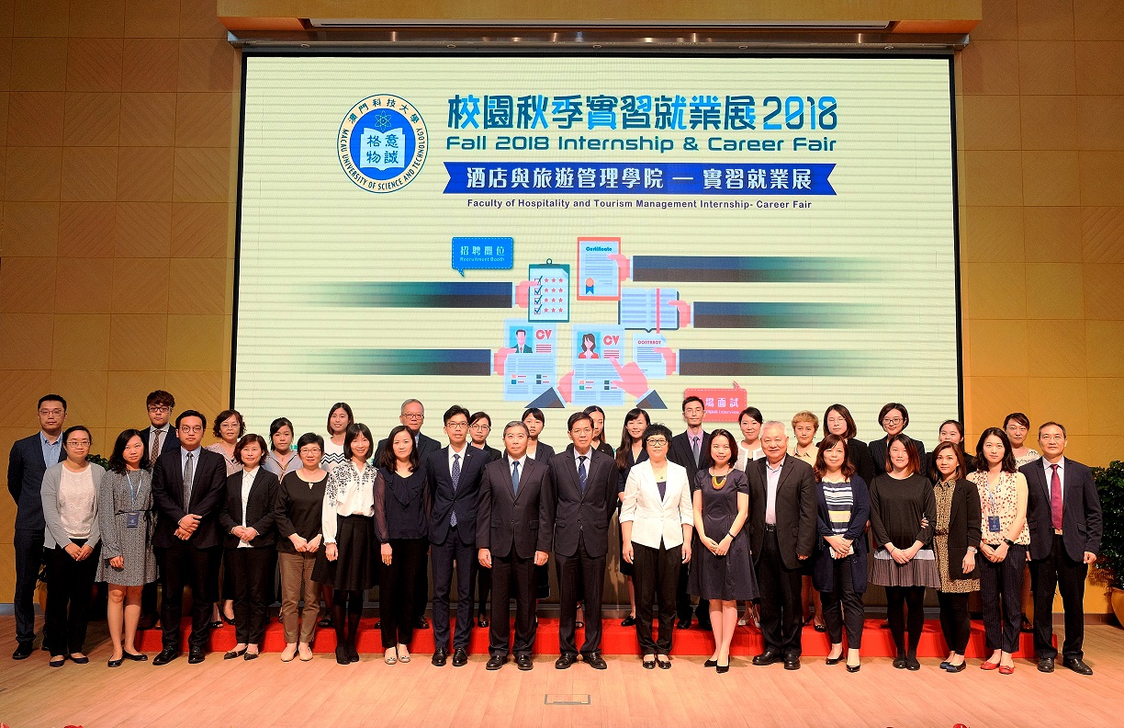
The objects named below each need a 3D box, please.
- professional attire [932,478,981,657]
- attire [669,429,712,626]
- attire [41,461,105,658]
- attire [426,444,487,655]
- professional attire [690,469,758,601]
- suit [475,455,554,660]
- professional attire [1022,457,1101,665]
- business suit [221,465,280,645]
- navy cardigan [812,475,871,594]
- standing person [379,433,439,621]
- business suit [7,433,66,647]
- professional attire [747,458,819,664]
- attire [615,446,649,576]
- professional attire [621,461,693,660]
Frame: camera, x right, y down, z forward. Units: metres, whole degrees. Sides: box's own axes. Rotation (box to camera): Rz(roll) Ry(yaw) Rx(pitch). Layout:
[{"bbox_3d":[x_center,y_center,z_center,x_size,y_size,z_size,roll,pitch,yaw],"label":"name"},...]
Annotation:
[{"bbox_3d":[2.759,1.428,6.379,0.380,1.237,0.310,-4,-6,42],"label":"professional attire"},{"bbox_3d":[1.025,1.241,6.947,0.458,1.485,0.320,0,-4,5],"label":"attire"},{"bbox_3d":[-3.421,1.362,6.332,0.395,1.349,0.320,3,-5,-31],"label":"attire"},{"bbox_3d":[-0.742,1.309,6.440,0.440,1.483,0.300,0,-5,-1],"label":"attire"},{"bbox_3d":[1.124,1.194,6.324,0.464,0.913,0.340,0,-5,11],"label":"professional attire"},{"bbox_3d":[-0.332,1.346,6.347,0.541,1.430,0.320,1,-4,-1],"label":"suit"},{"bbox_3d":[3.500,1.366,6.354,0.484,1.405,0.320,-2,-5,25],"label":"professional attire"},{"bbox_3d":[-2.269,1.388,6.570,0.440,1.282,0.320,2,-5,-15],"label":"business suit"},{"bbox_3d":[2.010,1.222,6.506,0.422,0.848,0.330,-1,-5,15],"label":"navy cardigan"},{"bbox_3d":[-1.153,1.205,6.827,0.476,1.459,0.310,1,-5,-9],"label":"standing person"},{"bbox_3d":[-3.717,1.273,6.555,0.478,1.550,0.330,2,-5,-24],"label":"business suit"},{"bbox_3d":[1.557,1.375,6.425,0.494,1.433,0.320,-2,-5,28],"label":"professional attire"},{"bbox_3d":[0.629,1.123,7.006,0.412,1.028,0.290,0,-4,3],"label":"attire"},{"bbox_3d":[0.666,1.361,6.403,0.520,1.371,0.310,0,-4,3],"label":"professional attire"}]

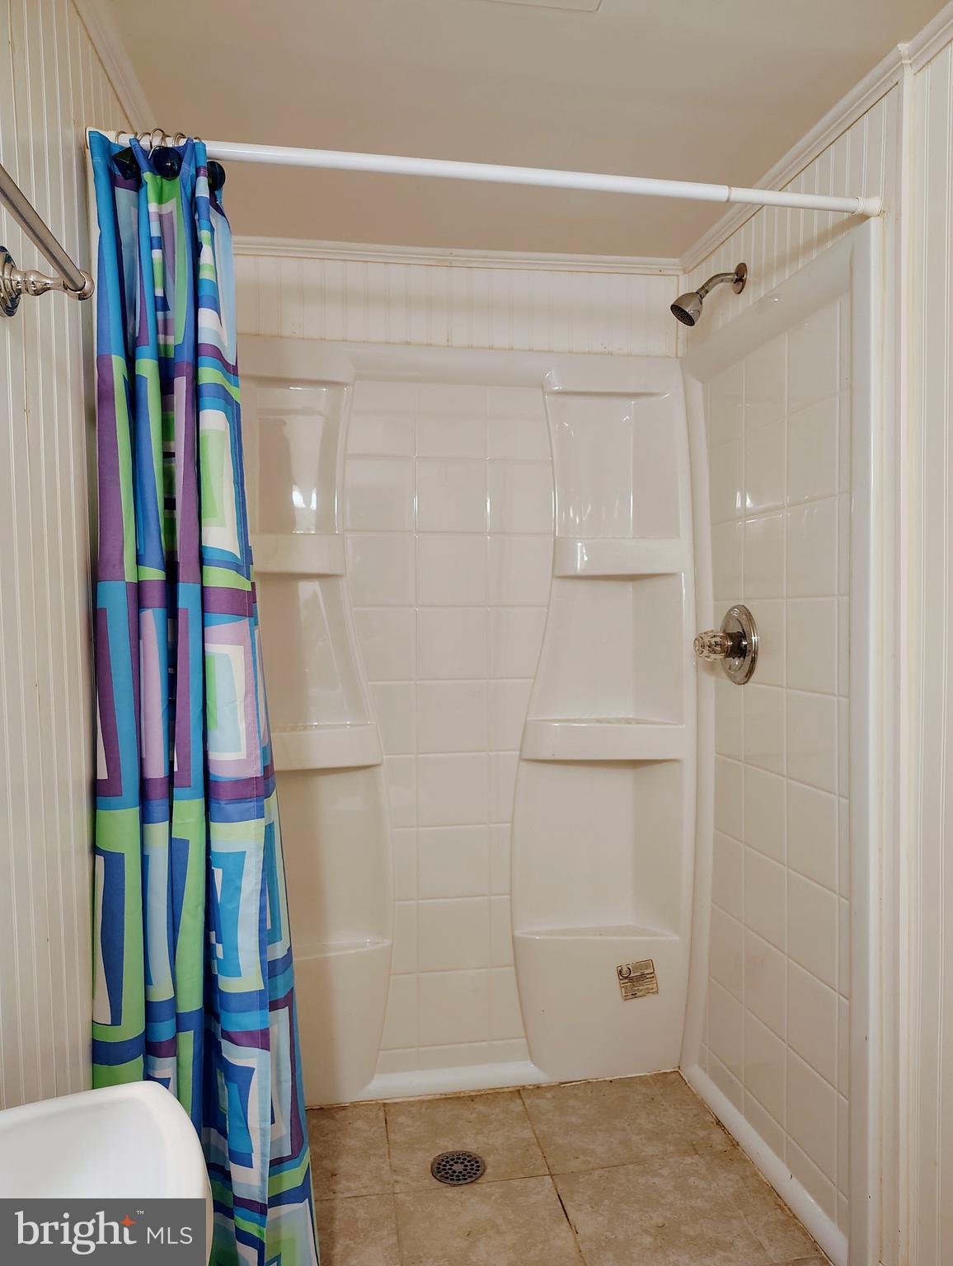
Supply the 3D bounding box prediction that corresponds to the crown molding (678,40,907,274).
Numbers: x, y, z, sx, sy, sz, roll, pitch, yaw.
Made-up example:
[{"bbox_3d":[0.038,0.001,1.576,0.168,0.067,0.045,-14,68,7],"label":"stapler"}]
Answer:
[{"bbox_3d":[0.585,-0.894,1.767,0.034,0.042,0.840,-1,1,-10],"label":"crown molding"}]

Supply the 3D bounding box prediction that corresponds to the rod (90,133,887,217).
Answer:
[{"bbox_3d":[0.061,-0.677,1.306,1.200,0.030,0.030,-1,1,-10],"label":"rod"}]

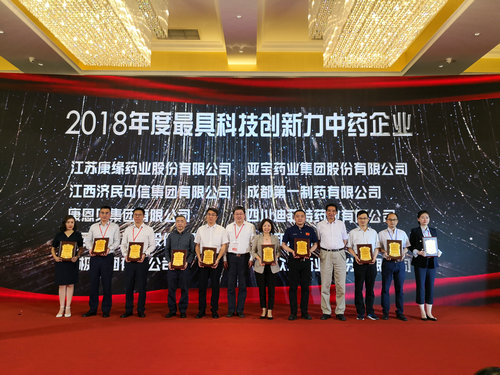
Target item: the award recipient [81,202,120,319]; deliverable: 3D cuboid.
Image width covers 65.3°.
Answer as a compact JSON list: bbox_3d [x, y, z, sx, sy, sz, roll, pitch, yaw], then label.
[{"bbox_3d":[-2.383,1.173,6.294,0.559,1.749,0.400,1,-9,-6],"label":"award recipient"}]

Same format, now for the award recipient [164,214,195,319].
[{"bbox_3d":[-1.119,1.258,6.282,0.459,1.601,0.400,1,-9,-4],"label":"award recipient"}]

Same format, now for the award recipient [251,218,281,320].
[{"bbox_3d":[0.266,1.300,6.277,0.459,1.568,0.370,0,-8,0],"label":"award recipient"}]

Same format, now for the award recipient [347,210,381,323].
[{"bbox_3d":[1.837,1.232,6.288,0.505,1.717,0.400,0,-9,4],"label":"award recipient"}]

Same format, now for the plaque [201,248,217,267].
[{"bbox_3d":[-0.633,1.089,6.065,0.228,0.315,0.030,2,-16,1],"label":"plaque"}]

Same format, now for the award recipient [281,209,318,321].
[{"bbox_3d":[0.810,1.226,6.288,0.543,1.728,0.400,0,-8,0],"label":"award recipient"}]

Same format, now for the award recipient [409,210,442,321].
[{"bbox_3d":[2.832,1.238,6.288,0.498,1.725,0.400,0,-9,2],"label":"award recipient"}]

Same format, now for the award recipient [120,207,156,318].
[{"bbox_3d":[-1.798,1.191,6.292,0.521,1.729,0.400,1,-9,-5],"label":"award recipient"}]

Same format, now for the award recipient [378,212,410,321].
[{"bbox_3d":[2.336,1.258,6.285,0.474,1.684,0.400,0,-9,4],"label":"award recipient"}]

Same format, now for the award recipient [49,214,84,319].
[{"bbox_3d":[-2.942,1.254,6.282,0.482,1.592,0.370,2,-9,-10],"label":"award recipient"}]

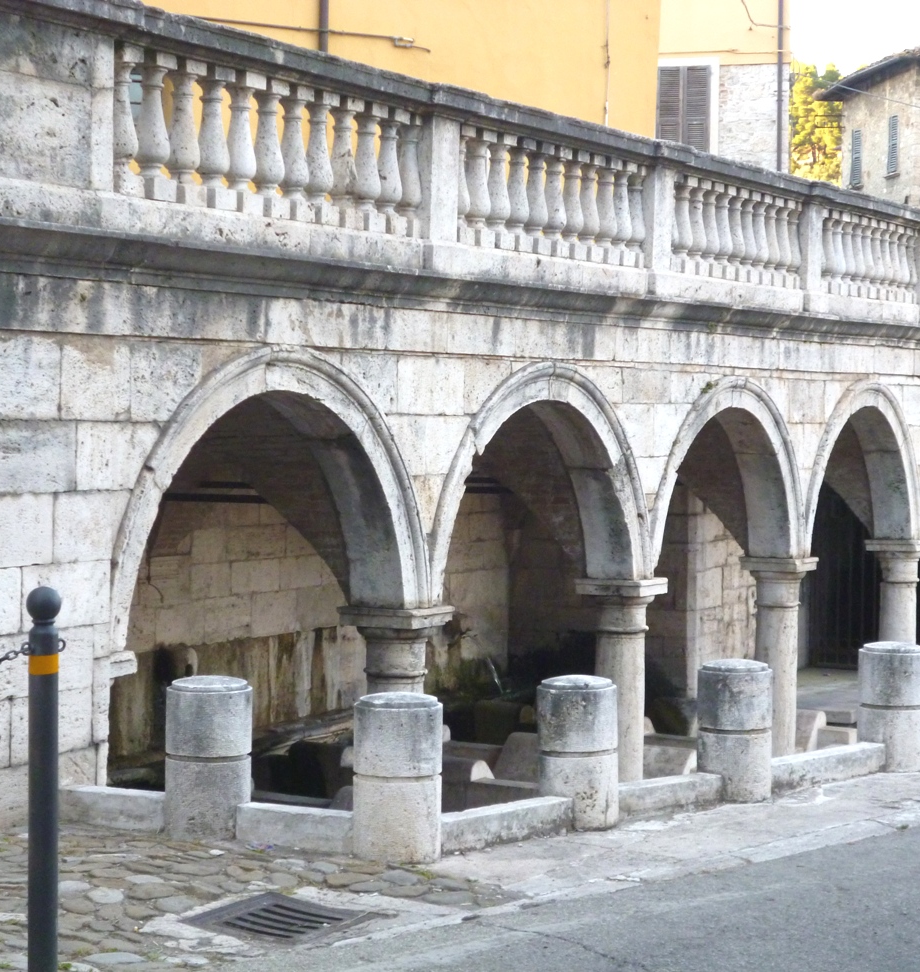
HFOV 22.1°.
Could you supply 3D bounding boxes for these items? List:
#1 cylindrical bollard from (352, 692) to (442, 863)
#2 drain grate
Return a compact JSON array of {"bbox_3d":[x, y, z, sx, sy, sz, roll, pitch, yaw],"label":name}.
[{"bbox_3d":[-0.240,1.134,9.227,0.343,0.628,0.343,0,2,-1],"label":"cylindrical bollard"},{"bbox_3d":[-0.632,1.502,8.106,0.463,0.050,0.468,3,6,36],"label":"drain grate"}]

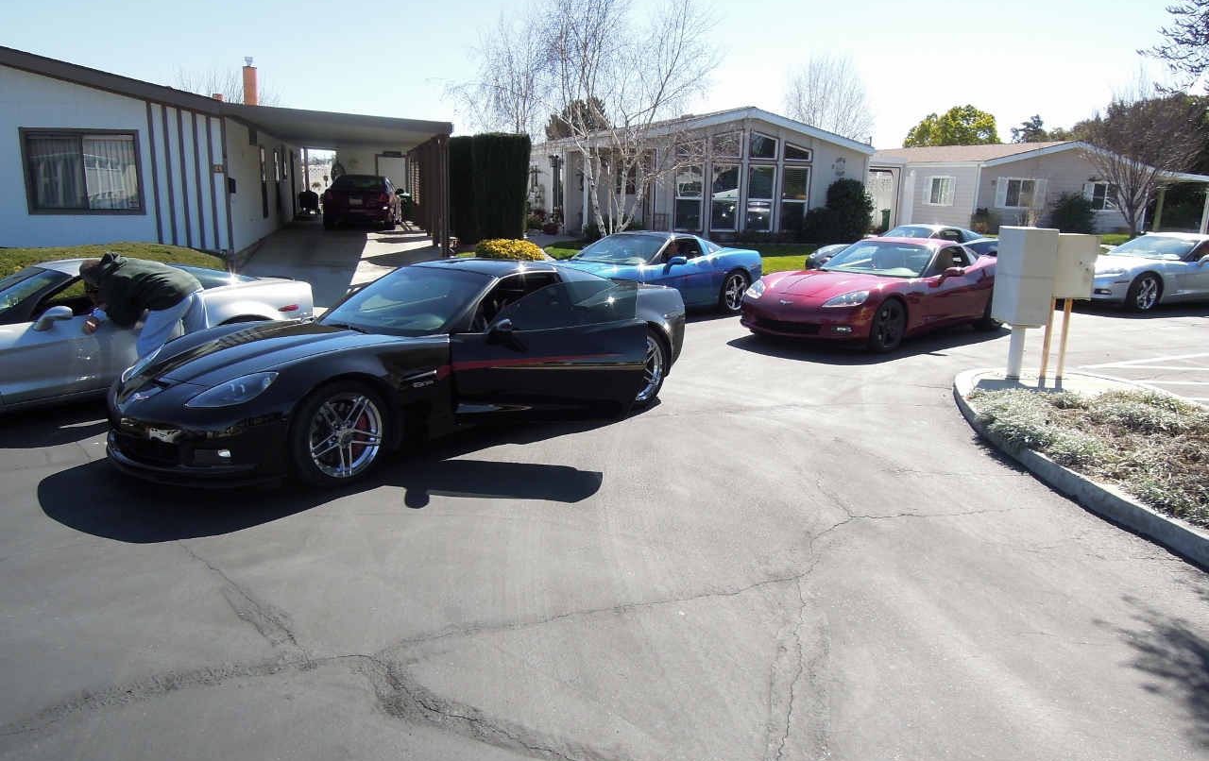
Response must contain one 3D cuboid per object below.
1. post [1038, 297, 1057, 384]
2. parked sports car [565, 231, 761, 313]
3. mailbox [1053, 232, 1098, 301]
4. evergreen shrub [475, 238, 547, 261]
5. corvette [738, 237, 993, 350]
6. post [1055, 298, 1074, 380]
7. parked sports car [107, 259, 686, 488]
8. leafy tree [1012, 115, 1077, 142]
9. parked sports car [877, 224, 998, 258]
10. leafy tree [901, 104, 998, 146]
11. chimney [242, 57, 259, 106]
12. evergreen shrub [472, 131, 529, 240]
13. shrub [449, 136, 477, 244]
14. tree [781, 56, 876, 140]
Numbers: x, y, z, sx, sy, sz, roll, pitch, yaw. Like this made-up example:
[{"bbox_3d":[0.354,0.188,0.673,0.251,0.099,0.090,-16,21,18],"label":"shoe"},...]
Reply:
[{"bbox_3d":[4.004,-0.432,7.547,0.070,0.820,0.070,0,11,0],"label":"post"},{"bbox_3d":[0.375,-1.551,12.207,1.900,1.245,4.440,13,17,43],"label":"parked sports car"},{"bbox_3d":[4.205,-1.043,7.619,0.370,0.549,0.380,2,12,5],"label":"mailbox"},{"bbox_3d":[-1.797,-2.482,16.028,1.373,0.500,1.235,0,11,0],"label":"evergreen shrub"},{"bbox_3d":[3.674,-1.238,11.176,4.435,1.244,1.860,-10,15,-40],"label":"corvette"},{"bbox_3d":[4.258,-0.410,7.753,0.065,0.785,0.065,2,12,5],"label":"post"},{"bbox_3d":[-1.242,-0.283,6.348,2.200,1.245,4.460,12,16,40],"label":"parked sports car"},{"bbox_3d":[30.618,-14.500,58.250,4.726,7.619,4.726,0,11,0],"label":"leafy tree"},{"bbox_3d":[6.273,-2.612,17.406,4.440,1.245,1.880,-4,13,-20],"label":"parked sports car"},{"bbox_3d":[18.096,-11.489,44.572,5.400,6.018,5.400,1,12,0],"label":"leafy tree"},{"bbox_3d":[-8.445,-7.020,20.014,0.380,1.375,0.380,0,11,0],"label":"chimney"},{"bbox_3d":[-2.250,-4.177,18.236,1.315,2.304,1.249,0,11,0],"label":"evergreen shrub"},{"bbox_3d":[-3.303,-4.378,19.515,0.900,2.513,0.900,1,12,0],"label":"shrub"},{"bbox_3d":[8.498,-9.291,32.768,4.000,6.536,4.000,1,12,0],"label":"tree"}]

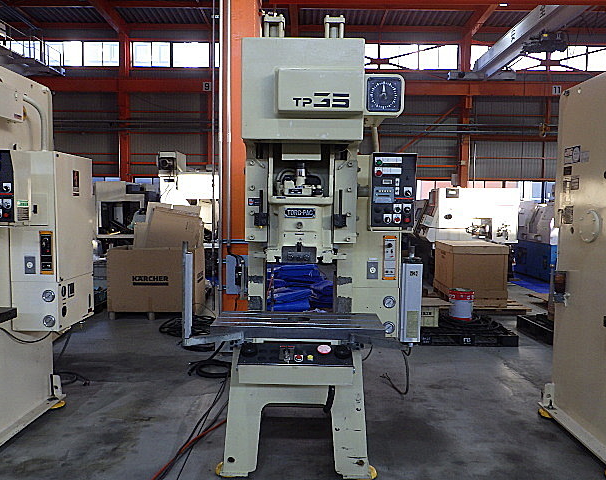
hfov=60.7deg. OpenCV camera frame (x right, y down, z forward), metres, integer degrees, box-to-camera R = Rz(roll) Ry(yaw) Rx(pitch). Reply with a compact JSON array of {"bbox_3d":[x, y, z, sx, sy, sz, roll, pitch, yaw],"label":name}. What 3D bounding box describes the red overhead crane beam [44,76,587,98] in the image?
[{"bbox_3d":[-0.056,-5.704,19.300,20.280,0.530,0.320,1,3,0],"label":"red overhead crane beam"}]

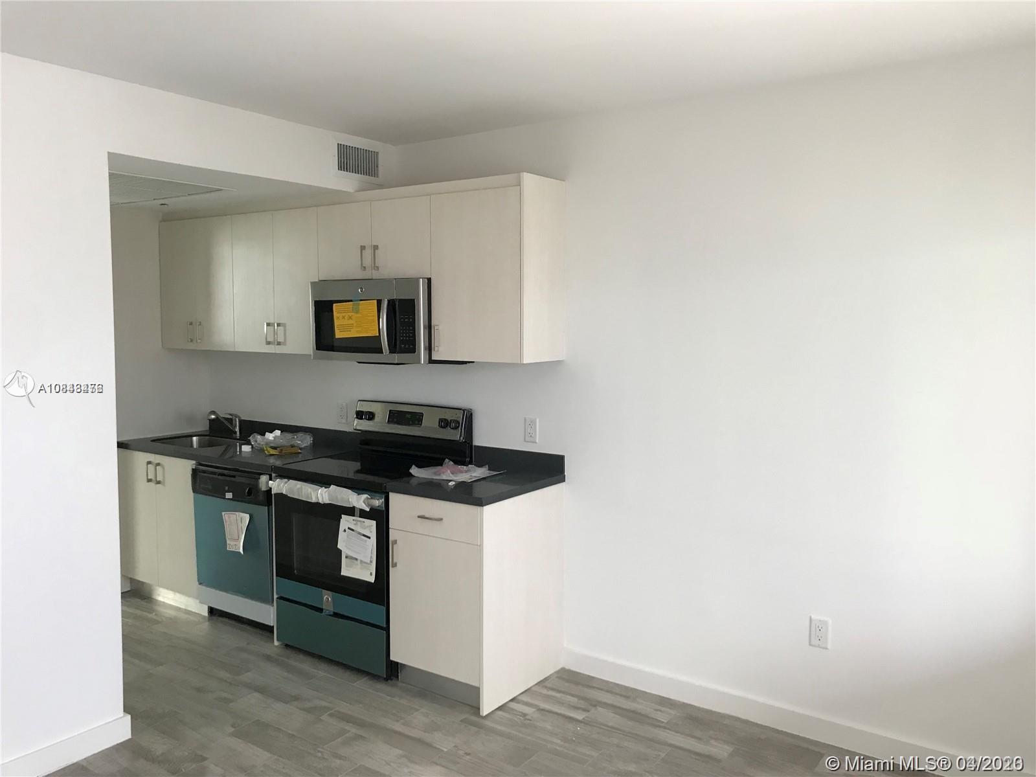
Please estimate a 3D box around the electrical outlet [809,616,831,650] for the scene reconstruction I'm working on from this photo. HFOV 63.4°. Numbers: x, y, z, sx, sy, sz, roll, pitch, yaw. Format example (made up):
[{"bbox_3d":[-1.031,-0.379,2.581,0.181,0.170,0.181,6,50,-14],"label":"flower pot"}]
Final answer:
[{"bbox_3d":[1.172,0.950,3.256,0.073,0.117,0.011,3,6,35],"label":"electrical outlet"}]

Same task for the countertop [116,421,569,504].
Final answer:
[{"bbox_3d":[-1.075,0.331,4.425,2.725,0.132,0.625,3,6,35],"label":"countertop"}]

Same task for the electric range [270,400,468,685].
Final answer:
[{"bbox_3d":[-0.730,0.701,4.174,0.763,1.195,0.665,3,6,35],"label":"electric range"}]

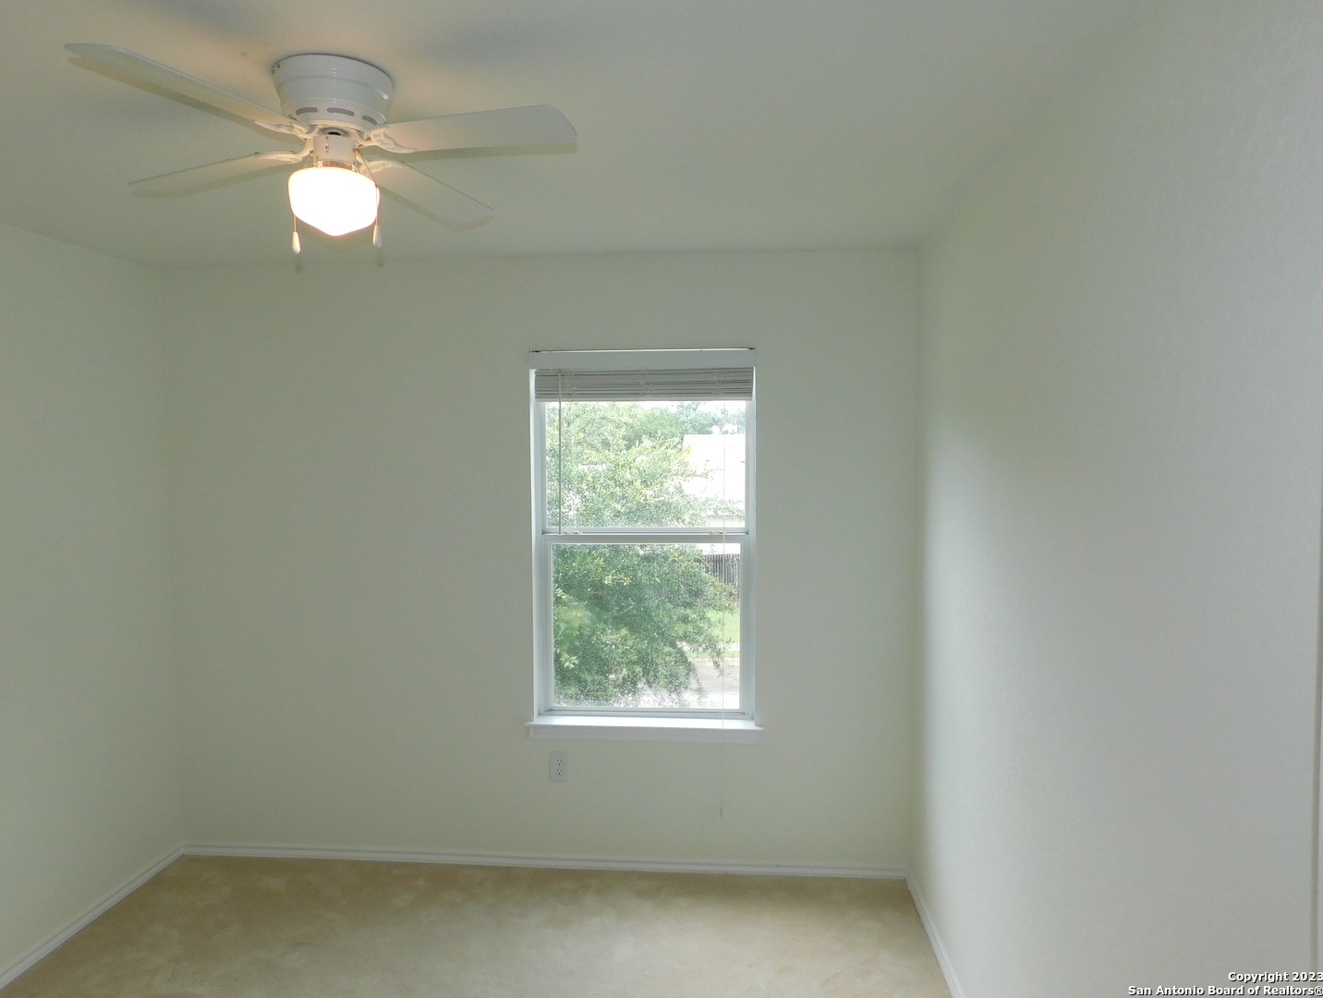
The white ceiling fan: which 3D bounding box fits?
[{"bbox_3d":[-0.650,-0.669,1.761,1.020,0.335,1.020,1,4,19],"label":"white ceiling fan"}]

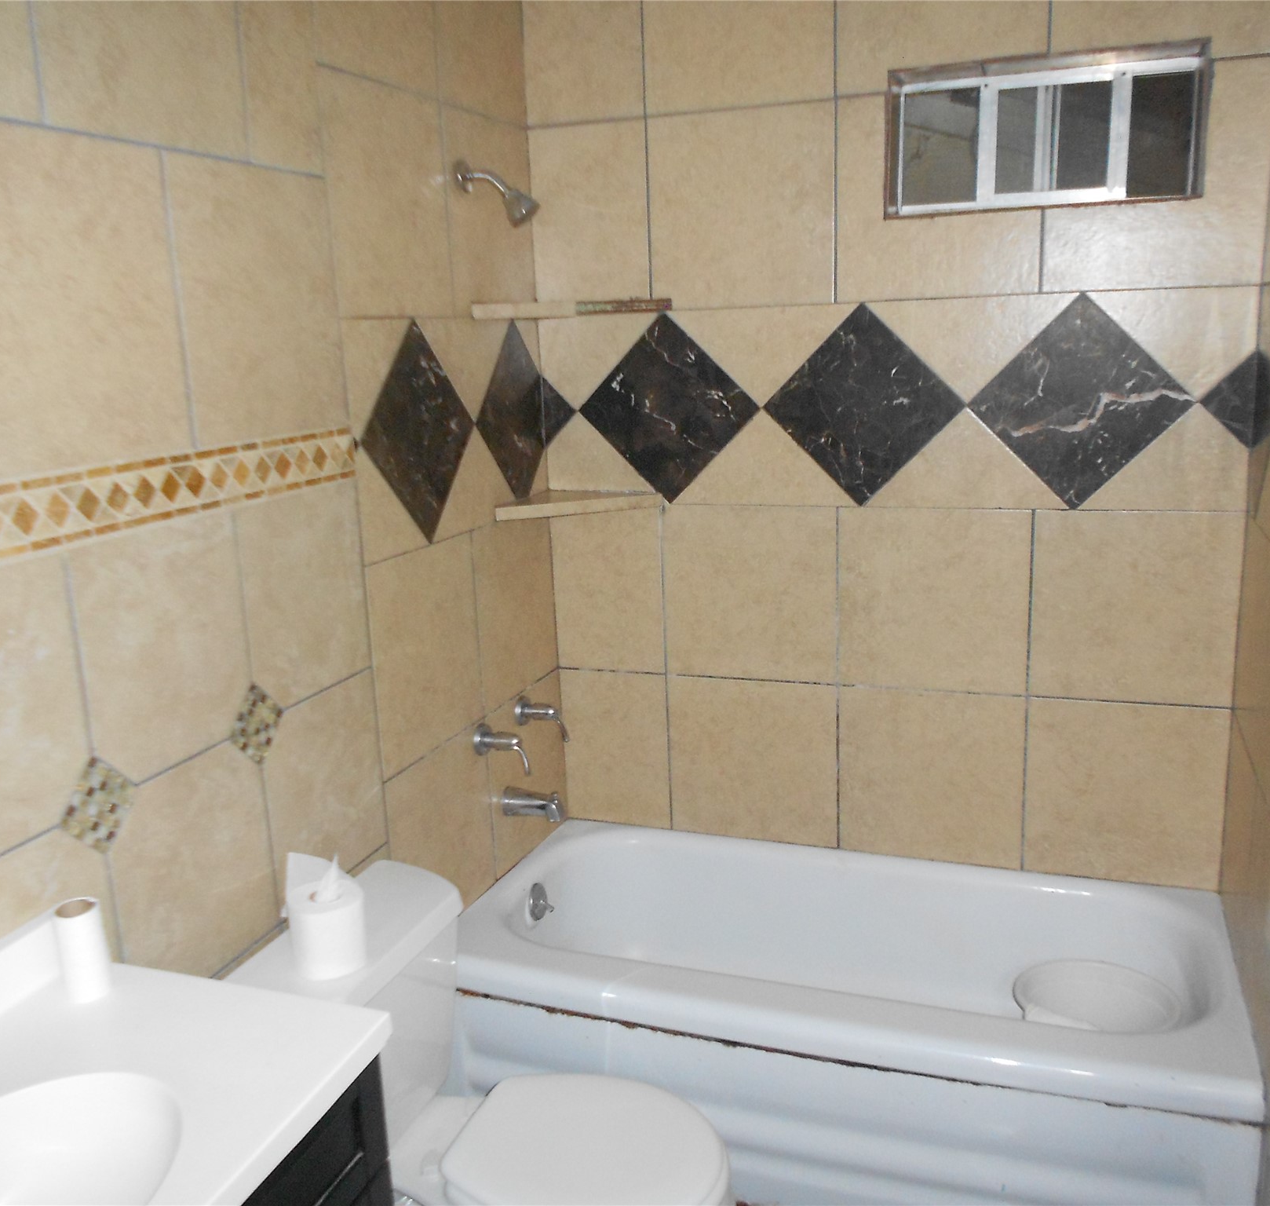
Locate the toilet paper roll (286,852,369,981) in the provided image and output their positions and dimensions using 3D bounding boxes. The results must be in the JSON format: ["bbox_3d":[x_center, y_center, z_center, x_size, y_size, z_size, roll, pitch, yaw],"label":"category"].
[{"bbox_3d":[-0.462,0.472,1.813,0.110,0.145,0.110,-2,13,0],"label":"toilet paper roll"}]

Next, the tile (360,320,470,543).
[{"bbox_3d":[-0.412,-0.324,2.315,0.010,0.431,0.429,2,14,20],"label":"tile"}]

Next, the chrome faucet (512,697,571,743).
[{"bbox_3d":[-0.206,0.265,2.772,0.114,0.105,0.070,2,14,20],"label":"chrome faucet"}]

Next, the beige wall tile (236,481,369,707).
[{"bbox_3d":[-0.546,-0.014,2.009,0.010,0.350,0.333,3,14,20],"label":"beige wall tile"}]

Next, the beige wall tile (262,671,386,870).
[{"bbox_3d":[-0.529,0.319,2.069,0.010,0.342,0.331,2,14,20],"label":"beige wall tile"}]

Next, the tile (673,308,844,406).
[{"bbox_3d":[0.276,-0.532,2.630,0.437,0.215,0.010,3,14,20],"label":"tile"}]

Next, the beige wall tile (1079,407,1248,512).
[{"bbox_3d":[1.044,-0.288,2.396,0.317,0.213,0.010,2,14,20],"label":"beige wall tile"}]

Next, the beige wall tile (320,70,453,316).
[{"bbox_3d":[-0.441,-0.723,2.188,0.010,0.405,0.400,2,14,20],"label":"beige wall tile"}]

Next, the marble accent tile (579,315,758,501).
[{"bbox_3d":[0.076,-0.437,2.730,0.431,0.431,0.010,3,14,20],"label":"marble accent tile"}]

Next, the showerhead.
[{"bbox_3d":[-0.268,-0.816,2.401,0.170,0.140,0.070,2,14,20],"label":"showerhead"}]

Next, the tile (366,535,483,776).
[{"bbox_3d":[-0.409,0.089,2.390,0.010,0.405,0.405,3,14,20],"label":"tile"}]

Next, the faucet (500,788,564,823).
[{"bbox_3d":[-0.225,0.456,2.719,0.132,0.076,0.066,2,14,20],"label":"faucet"}]

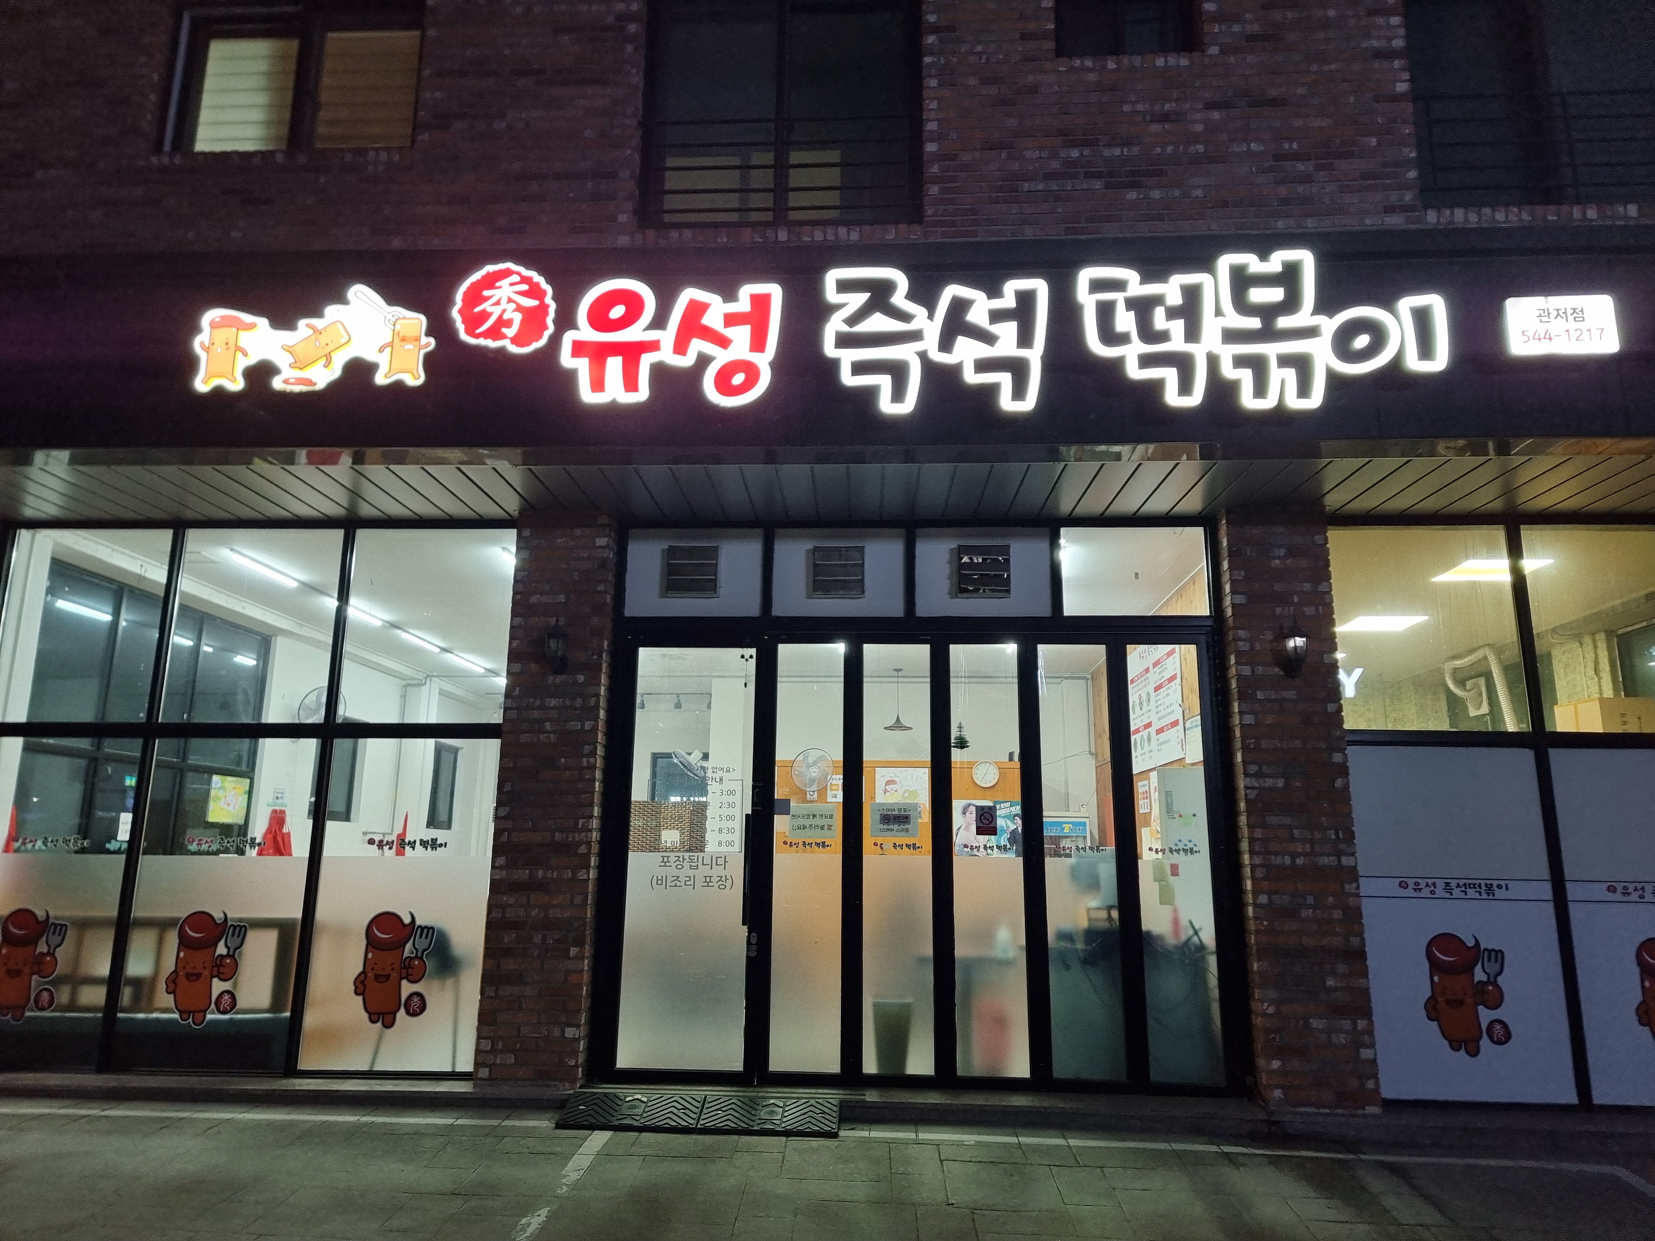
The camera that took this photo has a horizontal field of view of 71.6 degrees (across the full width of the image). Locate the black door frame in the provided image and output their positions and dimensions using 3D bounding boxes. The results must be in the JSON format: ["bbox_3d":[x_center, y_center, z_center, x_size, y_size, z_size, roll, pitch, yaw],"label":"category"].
[{"bbox_3d":[0.537,1.054,7.082,3.848,3.475,0.130,0,-12,3],"label":"black door frame"}]

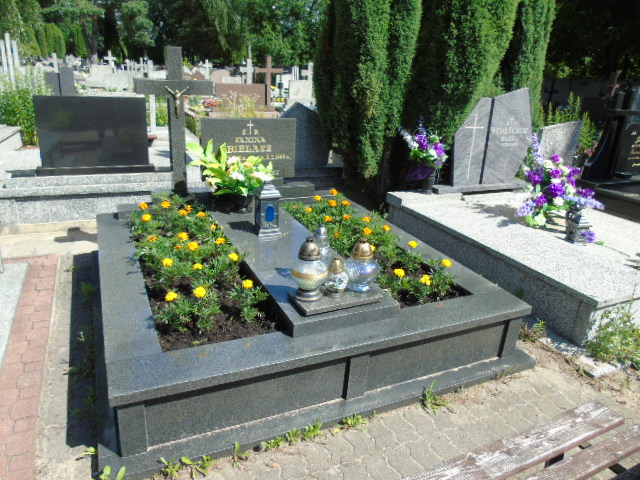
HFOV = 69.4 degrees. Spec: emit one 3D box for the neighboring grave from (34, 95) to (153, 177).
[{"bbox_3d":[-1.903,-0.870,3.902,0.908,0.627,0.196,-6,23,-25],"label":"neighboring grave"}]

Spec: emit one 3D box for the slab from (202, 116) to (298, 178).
[{"bbox_3d":[-0.602,-0.780,3.942,0.822,0.520,0.067,-6,19,-25],"label":"slab"}]

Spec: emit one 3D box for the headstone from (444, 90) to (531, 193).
[{"bbox_3d":[1.625,-0.974,4.429,1.220,0.960,0.250,-7,24,-27],"label":"headstone"}]

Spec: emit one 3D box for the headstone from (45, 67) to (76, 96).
[{"bbox_3d":[-4.881,-2.927,8.730,0.600,0.650,0.120,-6,24,-25],"label":"headstone"}]

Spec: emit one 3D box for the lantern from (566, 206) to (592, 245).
[{"bbox_3d":[1.926,-0.124,3.423,0.155,0.268,0.155,-7,24,-27],"label":"lantern"}]

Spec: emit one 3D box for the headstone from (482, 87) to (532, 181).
[{"bbox_3d":[1.869,-1.026,4.611,0.640,0.930,0.100,-7,20,-27],"label":"headstone"}]

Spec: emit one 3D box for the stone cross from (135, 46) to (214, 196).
[{"bbox_3d":[-1.026,-0.816,3.297,0.530,1.050,0.100,-6,24,-25],"label":"stone cross"}]

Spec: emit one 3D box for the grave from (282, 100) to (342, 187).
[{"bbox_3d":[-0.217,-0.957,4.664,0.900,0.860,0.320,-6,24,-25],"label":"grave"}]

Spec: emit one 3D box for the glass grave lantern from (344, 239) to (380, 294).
[{"bbox_3d":[0.204,0.112,2.200,0.170,0.263,0.170,4,22,-2],"label":"glass grave lantern"}]

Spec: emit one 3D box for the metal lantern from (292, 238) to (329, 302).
[{"bbox_3d":[-0.051,0.132,2.204,0.174,0.301,0.174,4,21,-2],"label":"metal lantern"}]

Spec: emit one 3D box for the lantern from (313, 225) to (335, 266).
[{"bbox_3d":[0.005,0.080,2.350,0.129,0.325,0.129,-6,23,-25],"label":"lantern"}]

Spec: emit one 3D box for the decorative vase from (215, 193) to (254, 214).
[{"bbox_3d":[-0.642,-0.298,3.489,0.293,0.149,0.293,-6,23,-25],"label":"decorative vase"}]

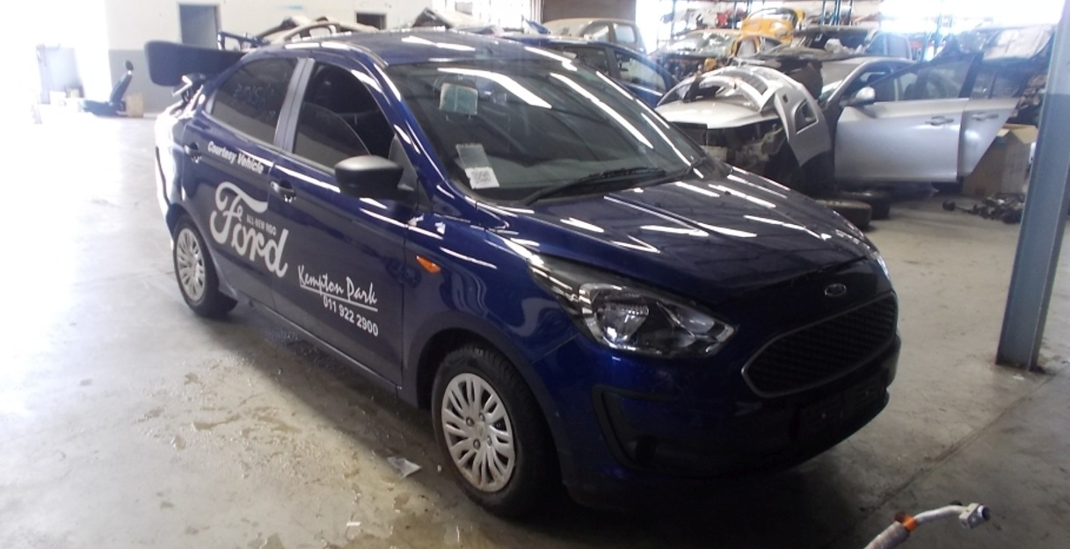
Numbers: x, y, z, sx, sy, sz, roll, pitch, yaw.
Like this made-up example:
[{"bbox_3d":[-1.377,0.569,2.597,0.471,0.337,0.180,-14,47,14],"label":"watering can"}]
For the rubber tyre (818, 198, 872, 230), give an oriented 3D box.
[{"bbox_3d":[2.533,-0.543,7.010,0.600,0.200,0.600,3,16,6],"label":"rubber tyre"}]

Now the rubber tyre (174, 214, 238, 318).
[{"bbox_3d":[-1.812,-0.069,4.418,0.190,0.575,0.575,-13,22,-41],"label":"rubber tyre"}]

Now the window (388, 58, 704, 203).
[{"bbox_3d":[0.037,-0.621,3.224,1.280,0.140,0.850,-13,52,-40],"label":"window"}]

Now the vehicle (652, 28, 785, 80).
[{"bbox_3d":[3.117,-3.352,13.794,1.720,1.600,3.900,12,20,32],"label":"vehicle"}]

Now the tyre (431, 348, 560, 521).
[{"bbox_3d":[-0.136,0.502,2.668,0.190,0.575,0.575,-12,21,-38],"label":"tyre"}]

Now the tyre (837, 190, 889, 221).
[{"bbox_3d":[3.000,-0.705,7.644,0.600,0.190,0.600,2,17,0],"label":"tyre"}]

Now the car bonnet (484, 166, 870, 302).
[{"bbox_3d":[0.583,-0.142,2.719,1.370,0.200,0.910,-13,29,-40],"label":"car bonnet"}]

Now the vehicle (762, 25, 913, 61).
[{"bbox_3d":[4.625,-2.934,12.445,1.800,1.650,4.400,12,20,32],"label":"vehicle"}]

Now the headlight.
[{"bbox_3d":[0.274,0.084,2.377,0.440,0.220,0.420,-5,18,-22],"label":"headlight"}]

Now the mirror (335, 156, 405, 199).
[{"bbox_3d":[-0.533,-0.320,2.636,0.210,0.140,0.130,-13,21,-40],"label":"mirror"}]

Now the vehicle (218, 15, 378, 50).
[{"bbox_3d":[-3.420,-3.014,12.173,4.000,1.600,1.720,-11,21,-36],"label":"vehicle"}]

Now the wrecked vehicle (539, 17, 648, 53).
[{"bbox_3d":[1.034,-4.426,17.035,1.850,1.800,5.000,15,21,40],"label":"wrecked vehicle"}]

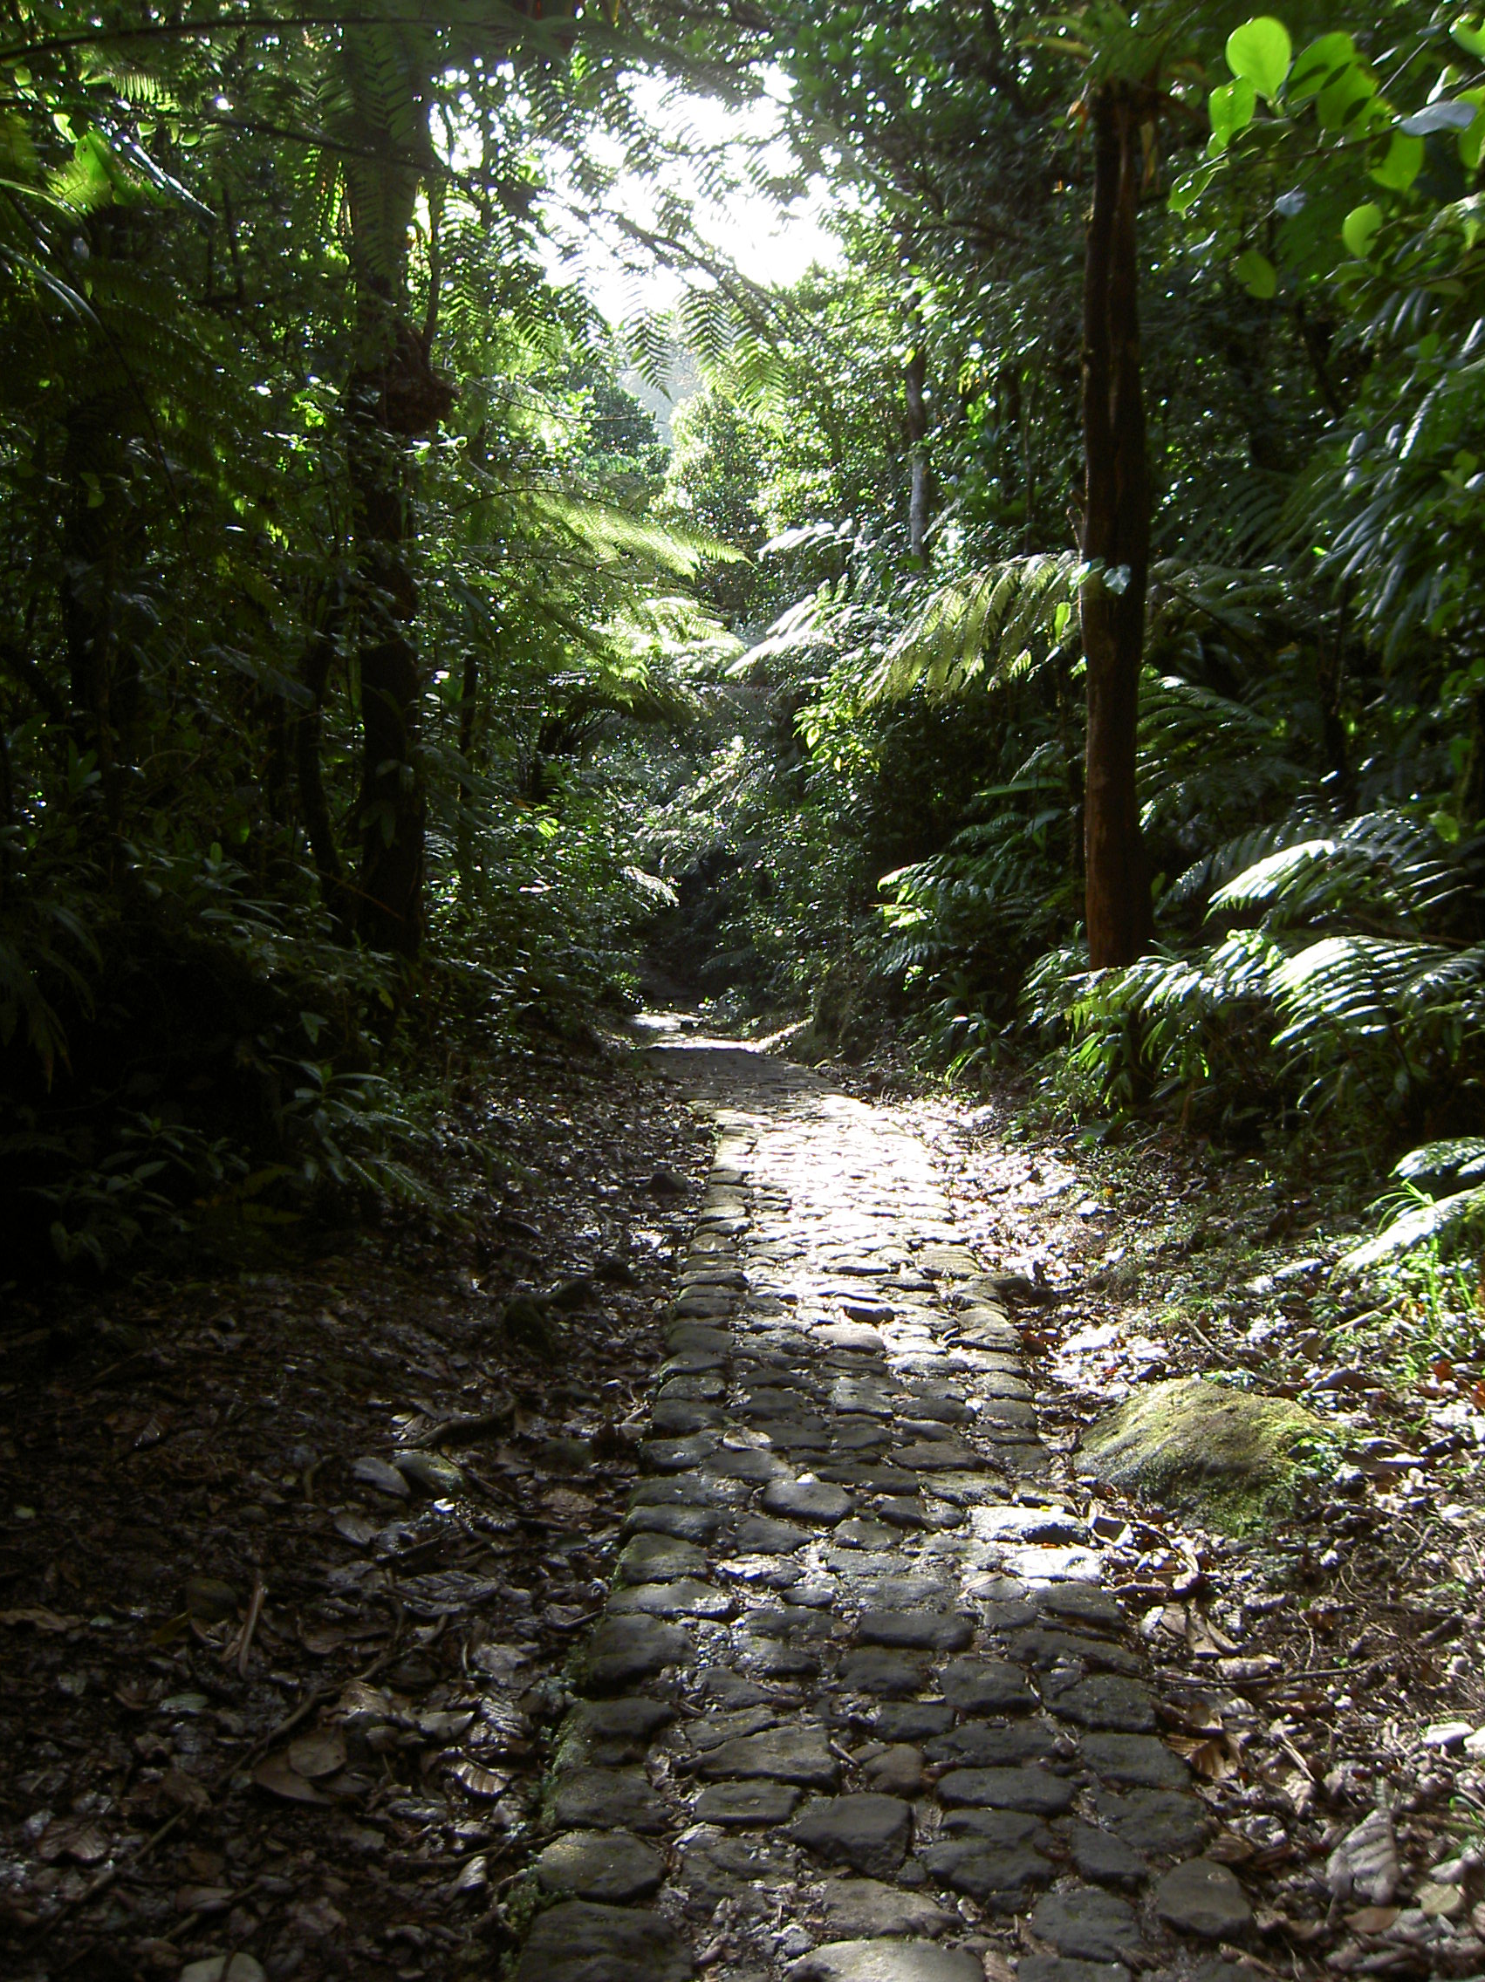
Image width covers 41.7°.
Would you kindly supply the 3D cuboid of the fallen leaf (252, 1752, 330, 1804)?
[{"bbox_3d":[-0.742,1.294,3.200,0.150,0.030,0.090,11,16,42],"label":"fallen leaf"}]

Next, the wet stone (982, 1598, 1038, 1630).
[{"bbox_3d":[0.497,1.159,3.620,0.100,0.040,0.105,0,6,0],"label":"wet stone"}]

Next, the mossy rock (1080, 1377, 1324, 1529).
[{"bbox_3d":[1.014,1.014,4.300,0.530,0.240,0.420,1,6,13],"label":"mossy rock"}]

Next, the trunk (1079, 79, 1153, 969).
[{"bbox_3d":[1.614,-1.801,8.400,0.280,4.200,0.280,0,5,0],"label":"trunk"}]

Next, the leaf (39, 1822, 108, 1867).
[{"bbox_3d":[-1.020,1.299,2.966,0.105,0.035,0.085,-2,5,-19],"label":"leaf"}]

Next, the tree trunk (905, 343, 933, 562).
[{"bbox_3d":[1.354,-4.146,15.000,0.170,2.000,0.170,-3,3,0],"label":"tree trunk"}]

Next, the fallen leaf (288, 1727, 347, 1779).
[{"bbox_3d":[-0.707,1.267,3.240,0.090,0.030,0.120,8,18,26],"label":"fallen leaf"}]

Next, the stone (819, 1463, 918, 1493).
[{"bbox_3d":[0.289,1.119,4.458,0.220,0.055,0.135,0,5,0],"label":"stone"}]

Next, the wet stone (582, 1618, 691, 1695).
[{"bbox_3d":[-0.194,1.208,3.527,0.200,0.100,0.190,0,5,0],"label":"wet stone"}]

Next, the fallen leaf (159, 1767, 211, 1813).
[{"bbox_3d":[-0.895,1.284,3.126,0.065,0.025,0.120,-3,5,-35],"label":"fallen leaf"}]

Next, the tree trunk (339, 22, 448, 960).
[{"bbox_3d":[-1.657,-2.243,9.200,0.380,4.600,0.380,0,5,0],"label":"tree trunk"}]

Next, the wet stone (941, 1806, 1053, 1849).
[{"bbox_3d":[0.377,1.258,2.911,0.155,0.050,0.095,0,5,0],"label":"wet stone"}]

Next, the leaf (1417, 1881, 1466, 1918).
[{"bbox_3d":[0.955,1.241,2.660,0.055,0.020,0.085,8,14,37],"label":"leaf"}]

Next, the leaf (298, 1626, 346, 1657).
[{"bbox_3d":[-0.796,1.233,3.695,0.090,0.030,0.085,-1,5,-11],"label":"leaf"}]

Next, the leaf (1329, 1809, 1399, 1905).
[{"bbox_3d":[0.879,1.228,2.760,0.100,0.040,0.180,7,22,17],"label":"leaf"}]

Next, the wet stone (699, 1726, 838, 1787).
[{"bbox_3d":[0.040,1.212,3.080,0.210,0.070,0.140,-1,6,-6],"label":"wet stone"}]

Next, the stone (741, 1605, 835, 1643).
[{"bbox_3d":[0.084,1.192,3.643,0.170,0.050,0.115,0,5,0],"label":"stone"}]

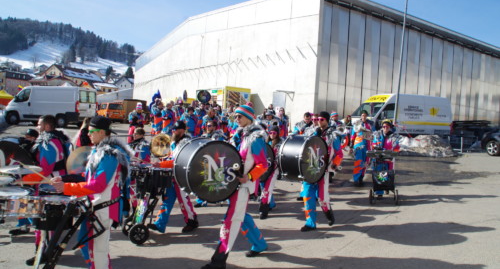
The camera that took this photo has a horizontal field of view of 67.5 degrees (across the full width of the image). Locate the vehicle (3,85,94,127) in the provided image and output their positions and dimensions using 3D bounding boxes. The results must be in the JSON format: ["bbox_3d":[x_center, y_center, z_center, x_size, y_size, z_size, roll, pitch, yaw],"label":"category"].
[{"bbox_3d":[-11.700,-1.678,21.900,5.050,2.270,2.050,3,5,8],"label":"vehicle"}]

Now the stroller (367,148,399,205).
[{"bbox_3d":[2.678,0.840,7.537,0.600,1.100,0.680,4,5,21],"label":"stroller"}]

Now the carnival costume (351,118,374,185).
[{"bbox_3d":[2.709,0.467,9.030,0.620,1.580,0.500,5,6,25],"label":"carnival costume"}]

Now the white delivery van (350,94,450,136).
[{"bbox_3d":[8.280,-0.959,21.251,6.100,2.530,2.050,1,5,-19],"label":"white delivery van"}]

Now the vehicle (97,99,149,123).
[{"bbox_3d":[-9.669,-1.700,27.129,4.200,1.600,1.750,4,5,18],"label":"vehicle"}]

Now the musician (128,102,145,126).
[{"bbox_3d":[-3.931,-0.264,13.123,0.580,1.730,0.480,2,5,-9],"label":"musician"}]

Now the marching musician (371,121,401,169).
[{"bbox_3d":[2.890,0.539,7.927,0.620,1.650,0.520,5,6,22],"label":"marching musician"}]

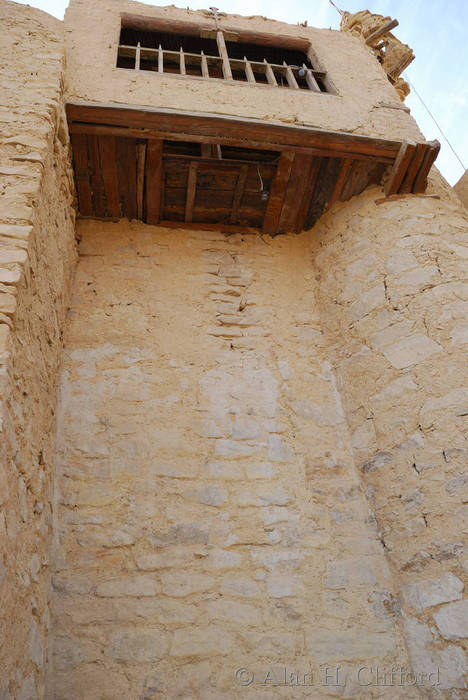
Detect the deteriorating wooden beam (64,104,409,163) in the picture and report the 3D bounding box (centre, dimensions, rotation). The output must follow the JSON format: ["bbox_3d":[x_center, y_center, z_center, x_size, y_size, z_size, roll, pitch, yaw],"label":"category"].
[{"bbox_3d":[0.073,-2.165,5.247,3.341,0.120,0.200,2,-45,-11],"label":"deteriorating wooden beam"}]

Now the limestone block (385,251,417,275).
[{"bbox_3d":[1.548,-0.750,4.789,0.250,0.170,0.150,-23,-45,15],"label":"limestone block"}]

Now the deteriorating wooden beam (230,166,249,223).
[{"bbox_3d":[0.068,-1.694,5.745,0.075,0.050,0.724,3,-45,-12],"label":"deteriorating wooden beam"}]

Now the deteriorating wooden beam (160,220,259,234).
[{"bbox_3d":[-0.269,-1.391,5.955,1.122,0.080,0.090,3,-45,-12],"label":"deteriorating wooden beam"}]

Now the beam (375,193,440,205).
[{"bbox_3d":[1.923,-1.673,5.837,0.729,0.060,0.100,-7,-44,-1],"label":"beam"}]

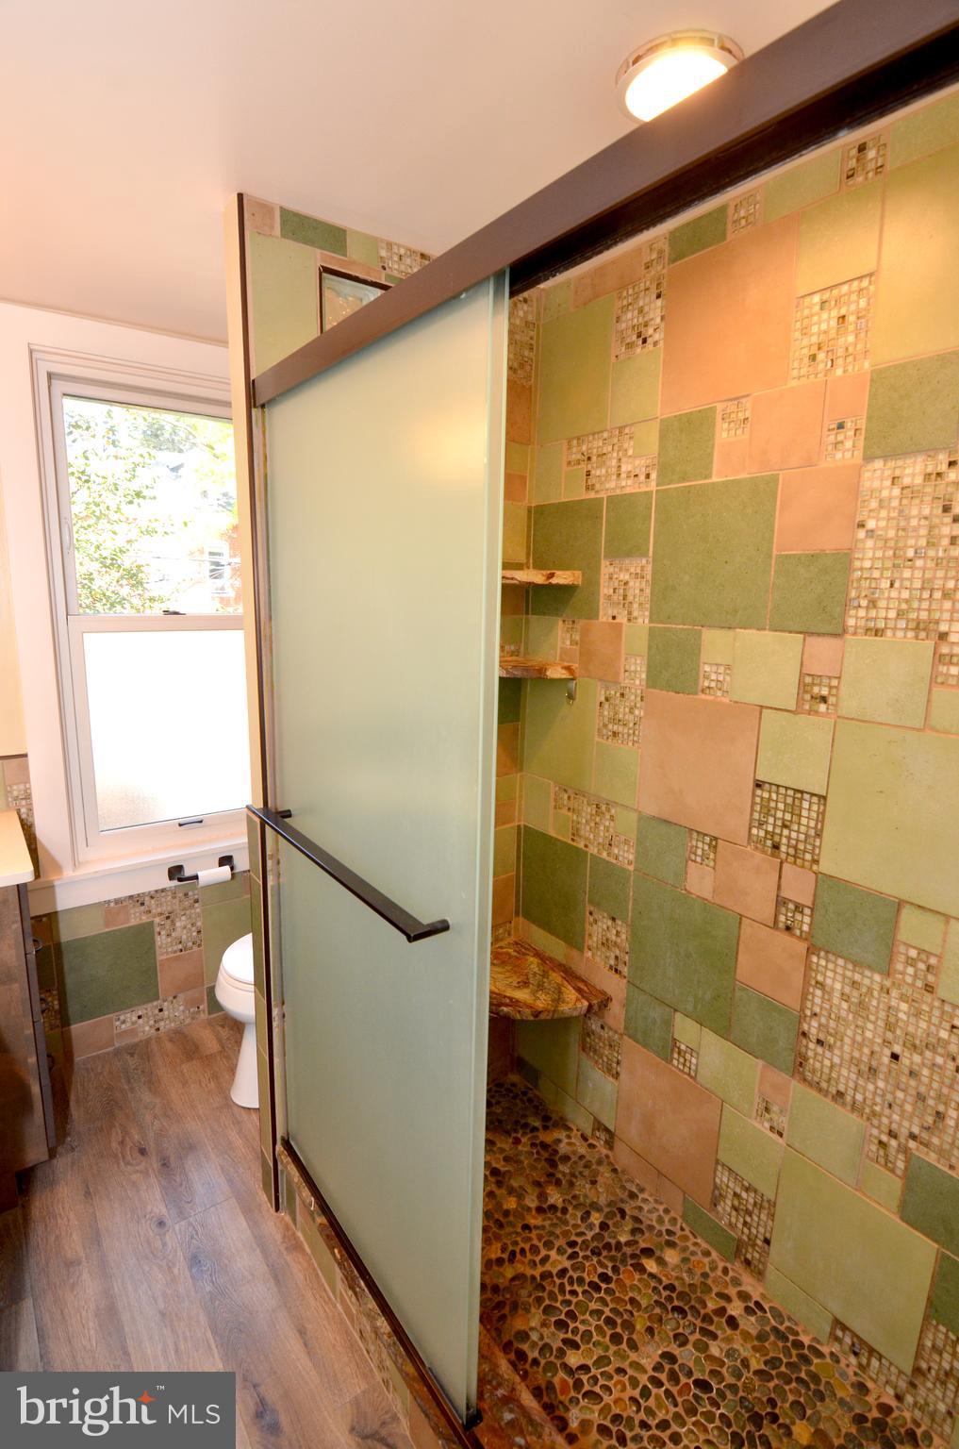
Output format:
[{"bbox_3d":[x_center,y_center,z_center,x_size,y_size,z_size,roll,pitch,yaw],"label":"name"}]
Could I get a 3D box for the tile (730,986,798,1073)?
[{"bbox_3d":[0.622,0.660,1.399,0.010,0.145,0.148,-6,13,-35],"label":"tile"}]

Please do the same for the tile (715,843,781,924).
[{"bbox_3d":[0.596,0.350,1.428,0.010,0.150,0.149,-7,13,-36],"label":"tile"}]

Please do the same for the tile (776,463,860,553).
[{"bbox_3d":[0.640,-0.403,1.216,0.010,0.146,0.146,-8,14,-38],"label":"tile"}]

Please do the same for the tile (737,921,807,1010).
[{"bbox_3d":[0.636,0.520,1.399,0.010,0.151,0.149,-7,13,-36],"label":"tile"}]

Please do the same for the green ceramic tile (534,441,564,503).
[{"bbox_3d":[0.201,-0.702,1.797,0.010,0.152,0.113,-7,13,-36],"label":"green ceramic tile"}]

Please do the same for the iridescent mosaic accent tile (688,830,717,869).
[{"bbox_3d":[0.522,0.289,1.495,0.008,0.074,0.074,-6,12,-35],"label":"iridescent mosaic accent tile"}]

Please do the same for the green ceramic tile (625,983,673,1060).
[{"bbox_3d":[0.443,0.774,1.672,0.010,0.149,0.152,-6,13,-35],"label":"green ceramic tile"}]

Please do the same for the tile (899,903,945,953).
[{"bbox_3d":[0.797,0.370,1.155,0.010,0.072,0.072,-7,13,-36],"label":"tile"}]

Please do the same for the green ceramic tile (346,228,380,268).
[{"bbox_3d":[-0.268,-1.086,1.473,0.073,0.060,0.010,-6,12,-35],"label":"green ceramic tile"}]

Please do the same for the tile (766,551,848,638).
[{"bbox_3d":[0.642,-0.252,1.245,0.010,0.150,0.150,-6,12,-35],"label":"tile"}]

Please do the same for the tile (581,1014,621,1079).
[{"bbox_3d":[0.353,0.924,1.852,0.010,0.148,0.148,-7,13,-36],"label":"tile"}]

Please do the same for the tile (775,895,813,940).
[{"bbox_3d":[0.652,0.399,1.327,0.008,0.074,0.074,-6,12,-35],"label":"tile"}]

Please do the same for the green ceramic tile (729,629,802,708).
[{"bbox_3d":[0.590,-0.113,1.321,0.010,0.150,0.150,-6,13,-35],"label":"green ceramic tile"}]

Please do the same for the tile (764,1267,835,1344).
[{"bbox_3d":[0.697,1.256,1.394,0.010,0.068,0.150,-6,12,-35],"label":"tile"}]

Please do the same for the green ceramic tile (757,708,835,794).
[{"bbox_3d":[0.638,0.053,1.299,0.010,0.146,0.146,-8,14,-38],"label":"green ceramic tile"}]

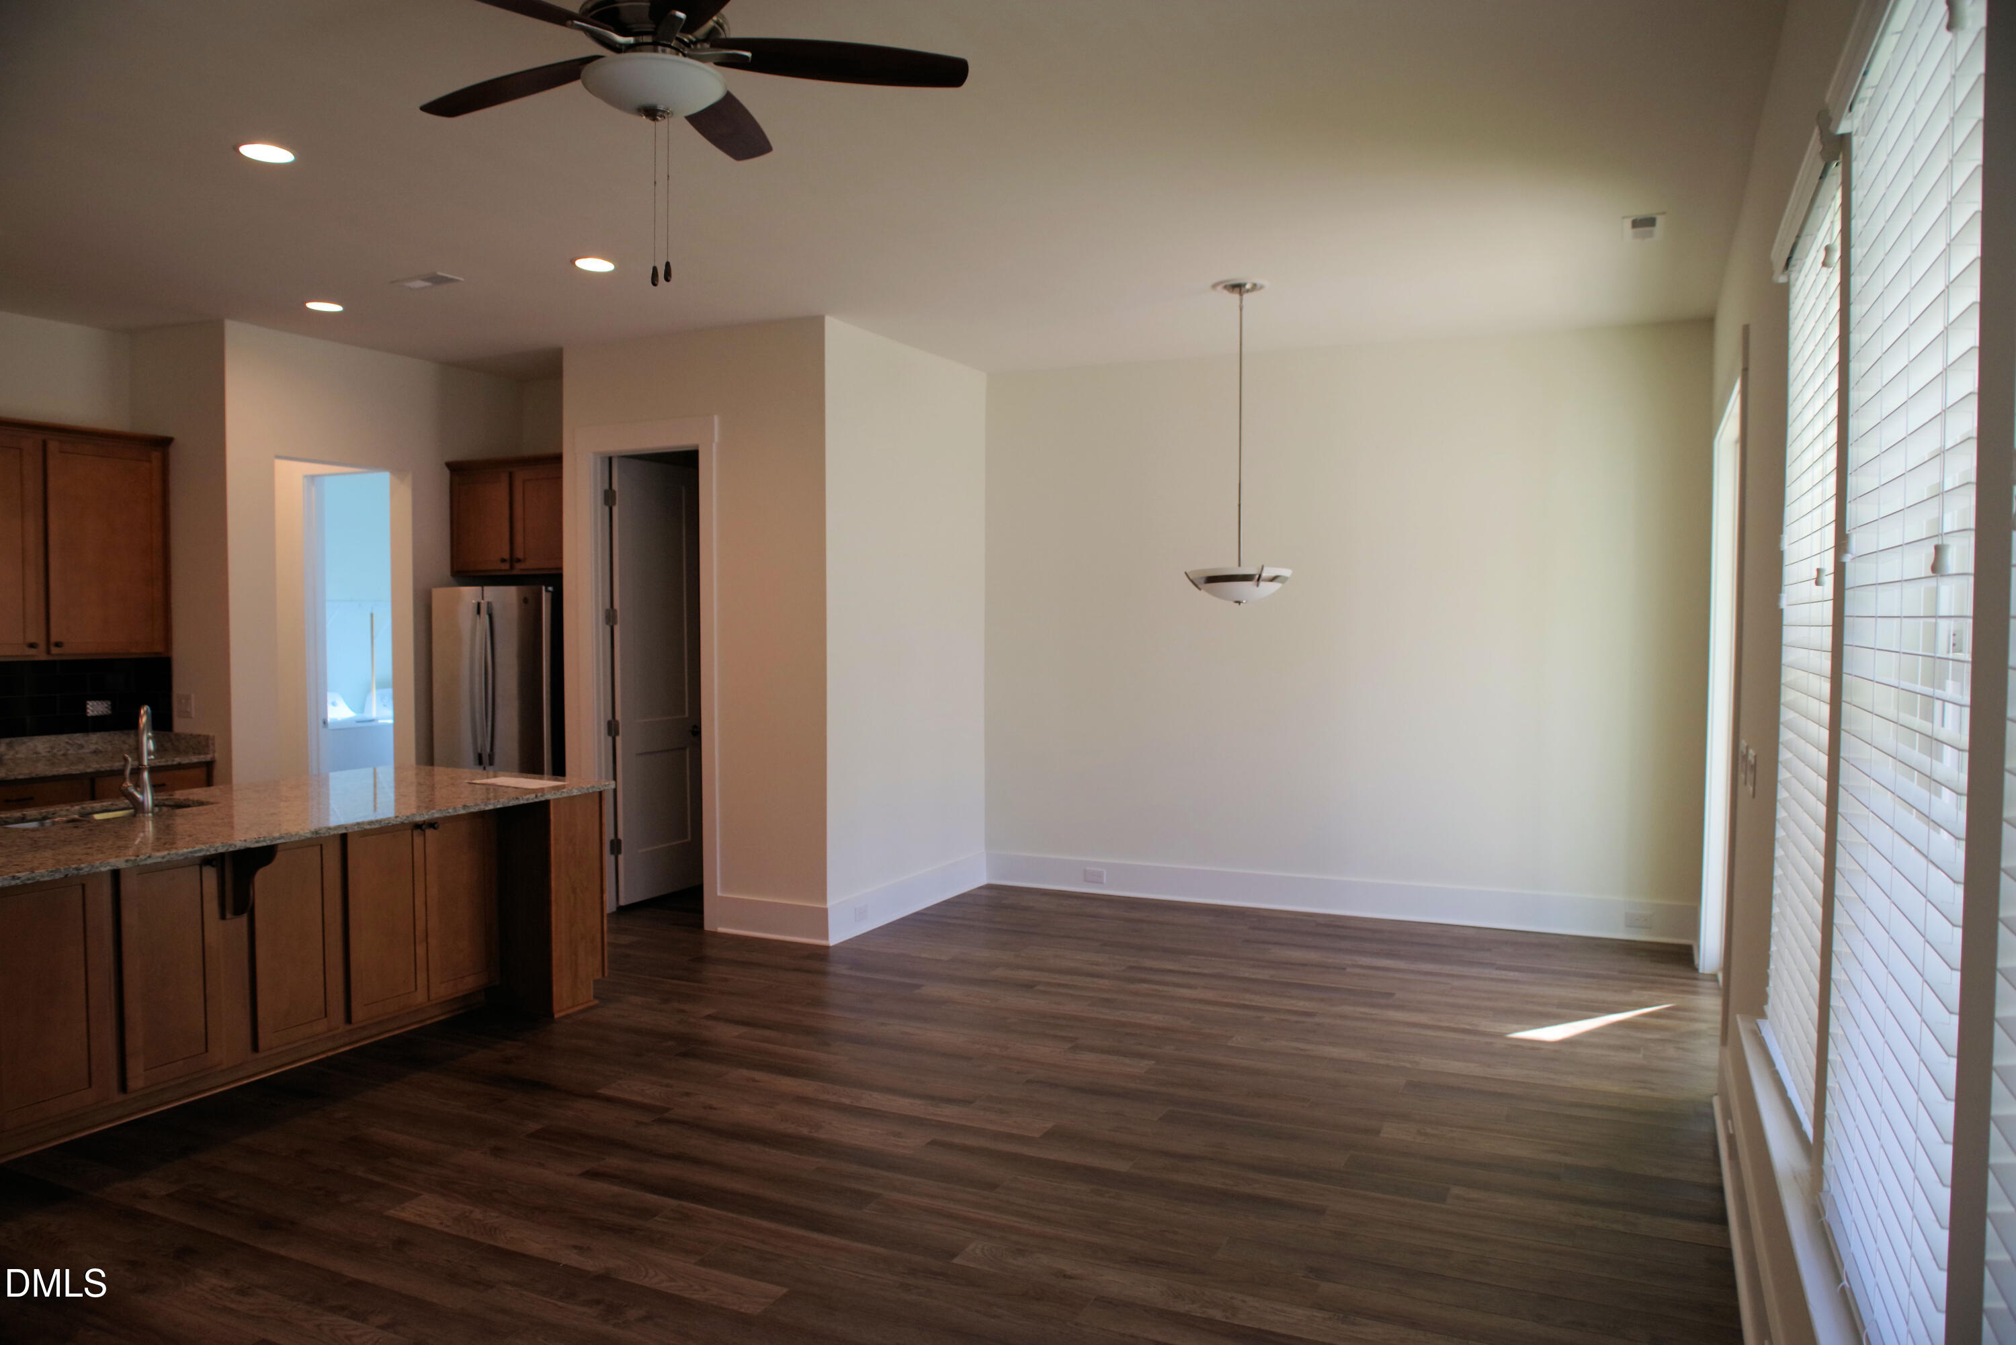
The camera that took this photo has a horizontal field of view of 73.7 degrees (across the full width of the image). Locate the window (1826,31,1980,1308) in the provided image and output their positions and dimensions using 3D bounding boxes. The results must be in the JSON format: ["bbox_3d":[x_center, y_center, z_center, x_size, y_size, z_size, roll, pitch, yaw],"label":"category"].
[{"bbox_3d":[1.117,-0.001,1.651,0.080,1.740,0.910,1,3,25],"label":"window"}]

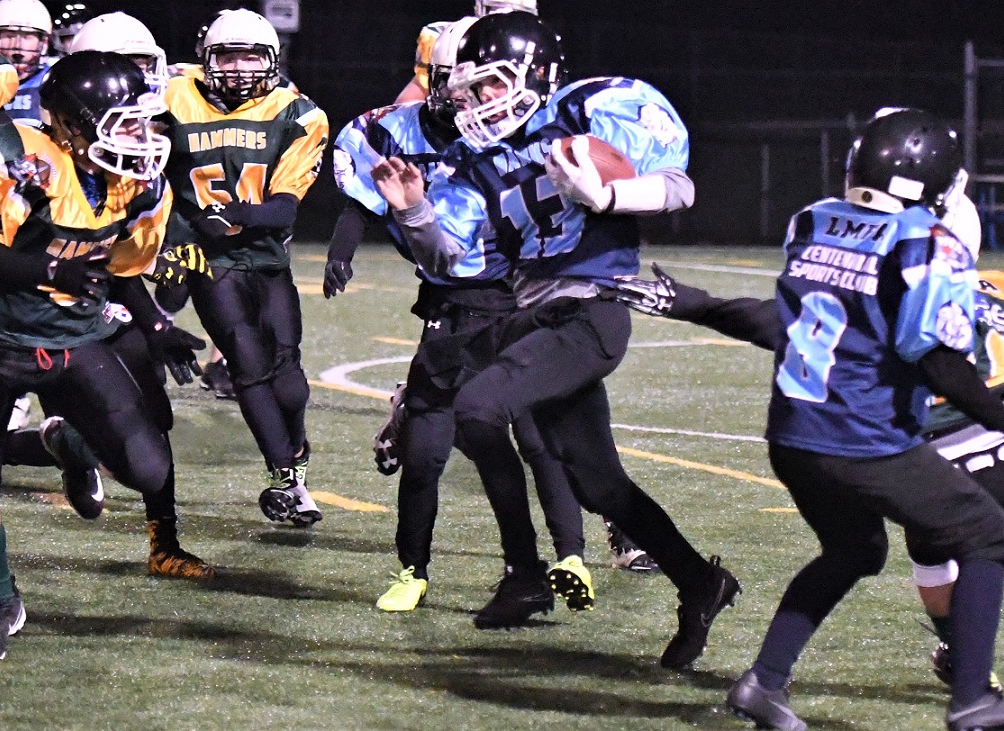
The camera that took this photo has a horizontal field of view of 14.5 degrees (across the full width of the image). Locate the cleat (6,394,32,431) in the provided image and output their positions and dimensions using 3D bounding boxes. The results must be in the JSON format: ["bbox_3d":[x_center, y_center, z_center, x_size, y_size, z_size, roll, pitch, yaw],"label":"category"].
[{"bbox_3d":[-1.895,0.191,15.350,0.105,0.130,0.280,2,5,17],"label":"cleat"}]

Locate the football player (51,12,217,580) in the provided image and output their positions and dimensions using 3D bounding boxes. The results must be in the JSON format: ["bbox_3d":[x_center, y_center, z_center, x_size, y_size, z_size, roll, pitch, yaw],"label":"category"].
[{"bbox_3d":[-1.117,-0.201,11.450,0.800,1.640,0.620,4,6,37],"label":"football player"}]

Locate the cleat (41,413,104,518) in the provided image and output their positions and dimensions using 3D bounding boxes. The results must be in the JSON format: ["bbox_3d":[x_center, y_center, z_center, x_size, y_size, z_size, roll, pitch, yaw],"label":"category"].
[{"bbox_3d":[-1.136,0.272,10.400,0.130,0.280,0.105,-18,4,46],"label":"cleat"}]

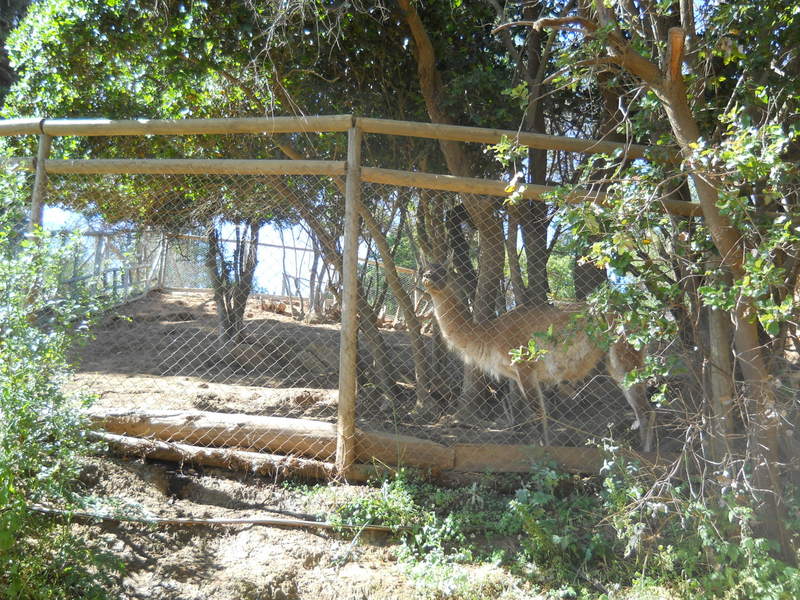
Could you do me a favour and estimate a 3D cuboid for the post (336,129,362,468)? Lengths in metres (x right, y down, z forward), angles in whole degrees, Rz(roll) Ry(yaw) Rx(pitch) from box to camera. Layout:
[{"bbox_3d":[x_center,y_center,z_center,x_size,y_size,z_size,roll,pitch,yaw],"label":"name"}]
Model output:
[{"bbox_3d":[-0.326,-0.043,5.561,0.108,2.309,0.108,2,-11,-6],"label":"post"}]

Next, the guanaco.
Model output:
[{"bbox_3d":[0.975,0.428,6.150,1.600,1.390,0.450,1,-11,0],"label":"guanaco"}]

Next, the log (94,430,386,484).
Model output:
[{"bbox_3d":[-1.085,1.001,5.535,2.101,0.145,0.140,4,-9,15],"label":"log"}]

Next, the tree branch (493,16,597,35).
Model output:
[{"bbox_3d":[0.879,-1.669,5.200,0.620,0.110,0.130,1,-11,0],"label":"tree branch"}]

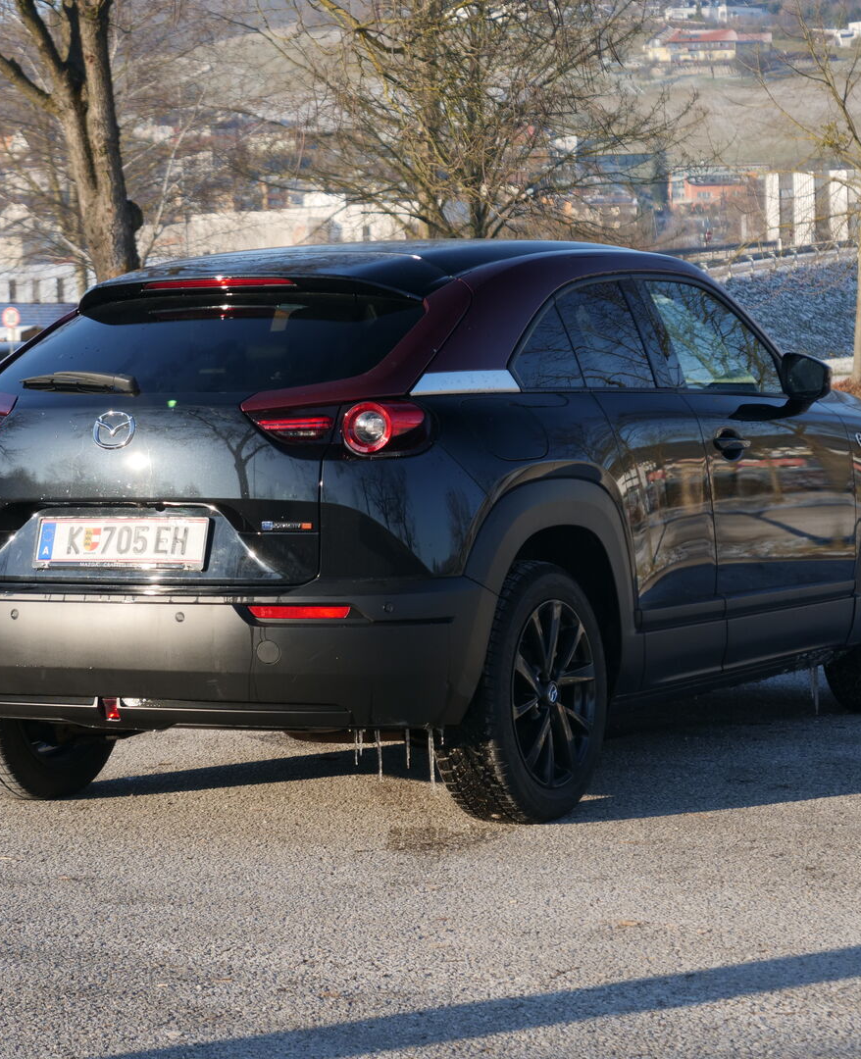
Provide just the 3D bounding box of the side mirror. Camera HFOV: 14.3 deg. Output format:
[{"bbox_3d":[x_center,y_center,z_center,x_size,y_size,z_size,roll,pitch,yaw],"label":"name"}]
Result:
[{"bbox_3d":[1.159,-0.470,10.502,0.185,0.148,0.125,0,4,29],"label":"side mirror"}]

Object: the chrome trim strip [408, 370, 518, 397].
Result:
[{"bbox_3d":[0.083,-0.383,8.972,0.046,0.065,0.499,1,4,35],"label":"chrome trim strip"}]

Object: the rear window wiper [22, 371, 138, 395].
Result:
[{"bbox_3d":[-0.936,-0.375,9.036,0.415,0.065,0.060,1,4,39],"label":"rear window wiper"}]

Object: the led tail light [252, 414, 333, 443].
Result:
[{"bbox_3d":[-0.349,-0.261,8.673,0.194,0.075,0.050,-1,3,13],"label":"led tail light"}]

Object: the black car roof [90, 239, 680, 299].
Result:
[{"bbox_3d":[-0.173,-0.747,9.991,1.150,0.160,1.700,0,4,29],"label":"black car roof"}]

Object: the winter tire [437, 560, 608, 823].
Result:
[{"bbox_3d":[0.241,0.431,9.126,0.225,0.685,0.690,0,4,29],"label":"winter tire"}]

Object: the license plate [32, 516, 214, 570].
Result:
[{"bbox_3d":[-0.799,0.032,8.858,0.525,0.128,0.020,0,-14,29],"label":"license plate"}]

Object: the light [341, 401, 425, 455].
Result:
[{"bbox_3d":[-0.119,-0.258,8.673,0.202,0.131,0.114,0,3,17],"label":"light"}]

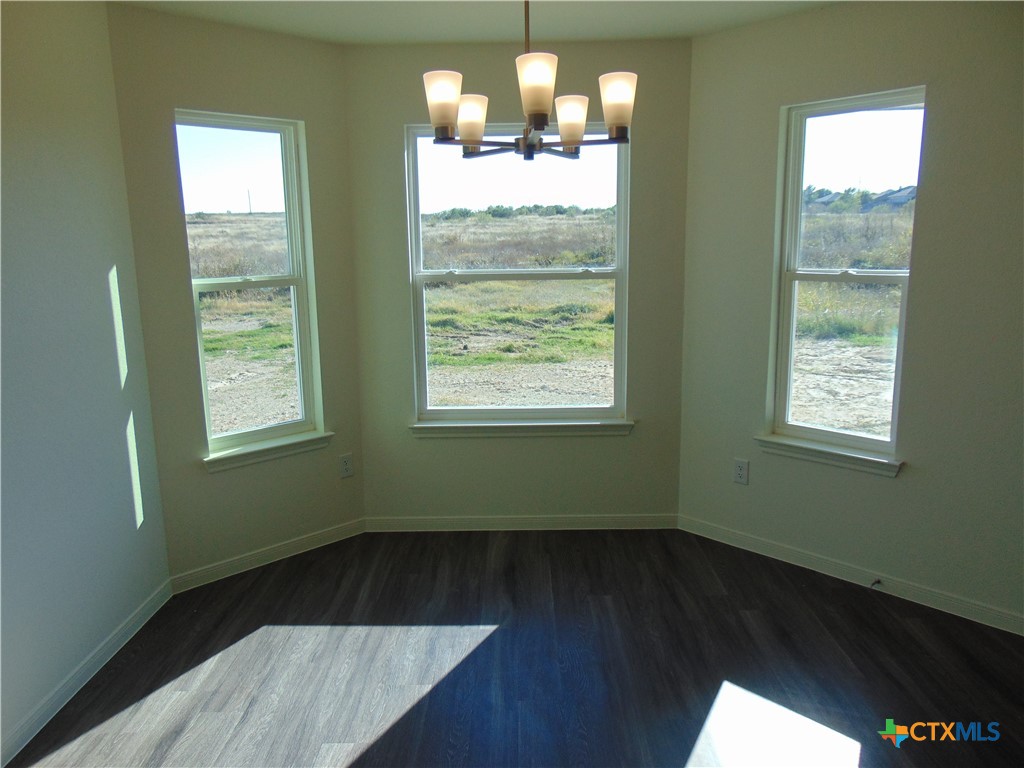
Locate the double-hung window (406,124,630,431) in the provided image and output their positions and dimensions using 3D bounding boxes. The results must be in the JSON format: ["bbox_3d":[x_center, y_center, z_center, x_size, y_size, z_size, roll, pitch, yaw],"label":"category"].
[{"bbox_3d":[0.036,-0.524,3.752,1.092,1.507,0.115,-1,11,1],"label":"double-hung window"}]

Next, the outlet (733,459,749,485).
[{"bbox_3d":[1.127,0.430,3.622,0.008,0.119,0.075,-11,15,-43],"label":"outlet"}]

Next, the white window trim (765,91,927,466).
[{"bbox_3d":[1.422,-0.442,3.193,0.115,1.502,0.580,-11,15,-43],"label":"white window trim"}]

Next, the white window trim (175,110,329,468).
[{"bbox_3d":[-1.189,-0.438,3.409,0.577,1.510,0.115,-11,15,-42],"label":"white window trim"}]

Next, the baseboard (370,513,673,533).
[{"bbox_3d":[0.054,0.740,3.948,1.657,0.083,0.016,-1,11,1],"label":"baseboard"}]

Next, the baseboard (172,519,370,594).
[{"bbox_3d":[-1.138,0.825,3.615,1.016,0.083,0.016,-11,15,-42],"label":"baseboard"}]

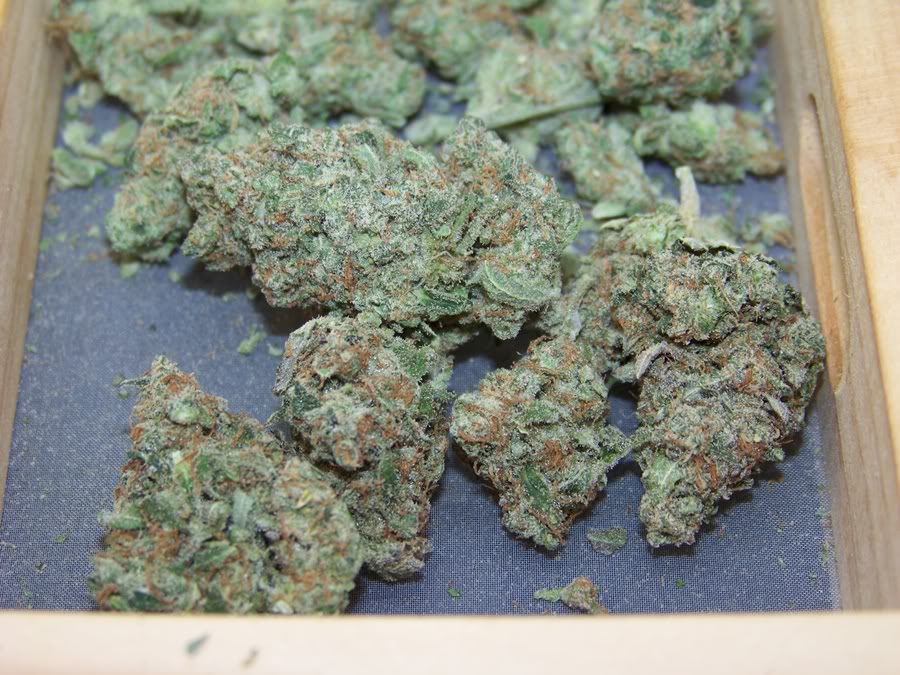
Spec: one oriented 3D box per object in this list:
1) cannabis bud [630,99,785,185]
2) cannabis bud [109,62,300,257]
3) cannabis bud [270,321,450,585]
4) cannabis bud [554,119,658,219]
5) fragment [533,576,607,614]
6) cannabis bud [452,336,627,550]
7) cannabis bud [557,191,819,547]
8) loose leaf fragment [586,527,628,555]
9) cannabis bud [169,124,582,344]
[{"bbox_3d":[0.033,-0.025,0.259,0.019,0.009,0.009,13,57,8],"label":"cannabis bud"},{"bbox_3d":[-0.031,-0.022,0.253,0.015,0.016,0.029,35,63,21],"label":"cannabis bud"},{"bbox_3d":[-0.010,0.012,0.225,0.020,0.021,0.030,0,56,0],"label":"cannabis bud"},{"bbox_3d":[0.020,-0.021,0.256,0.009,0.009,0.015,-35,63,-21],"label":"cannabis bud"},{"bbox_3d":[0.013,0.029,0.226,0.008,0.003,0.004,4,56,3],"label":"fragment"},{"bbox_3d":[0.010,0.012,0.228,0.019,0.017,0.025,0,56,0],"label":"cannabis bud"},{"bbox_3d":[0.027,0.003,0.229,0.030,0.025,0.042,0,56,0],"label":"cannabis bud"},{"bbox_3d":[0.018,0.023,0.231,0.005,0.001,0.003,0,56,0],"label":"loose leaf fragment"},{"bbox_3d":[-0.008,-0.013,0.237,0.047,0.023,0.022,10,57,7],"label":"cannabis bud"}]

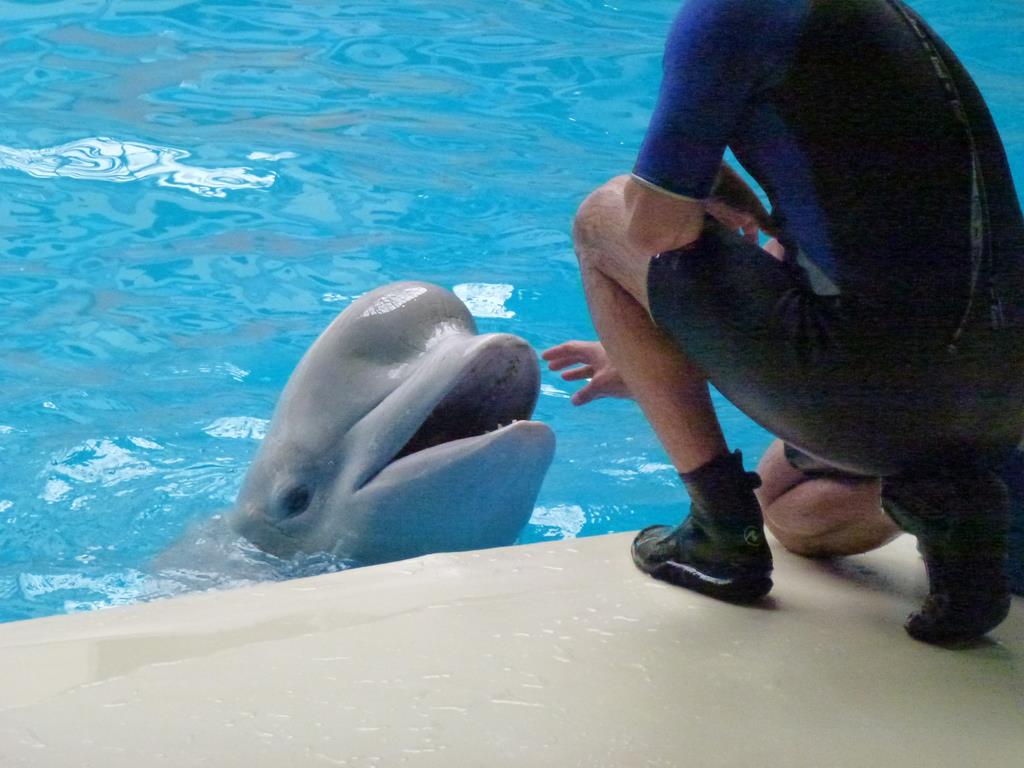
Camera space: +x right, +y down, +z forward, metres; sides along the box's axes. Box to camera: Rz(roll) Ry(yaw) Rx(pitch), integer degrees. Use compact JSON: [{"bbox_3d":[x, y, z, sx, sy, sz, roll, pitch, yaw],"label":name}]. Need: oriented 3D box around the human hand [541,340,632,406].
[{"bbox_3d":[0.104,-0.015,6.900,0.150,0.080,0.105,2,13,10],"label":"human hand"}]

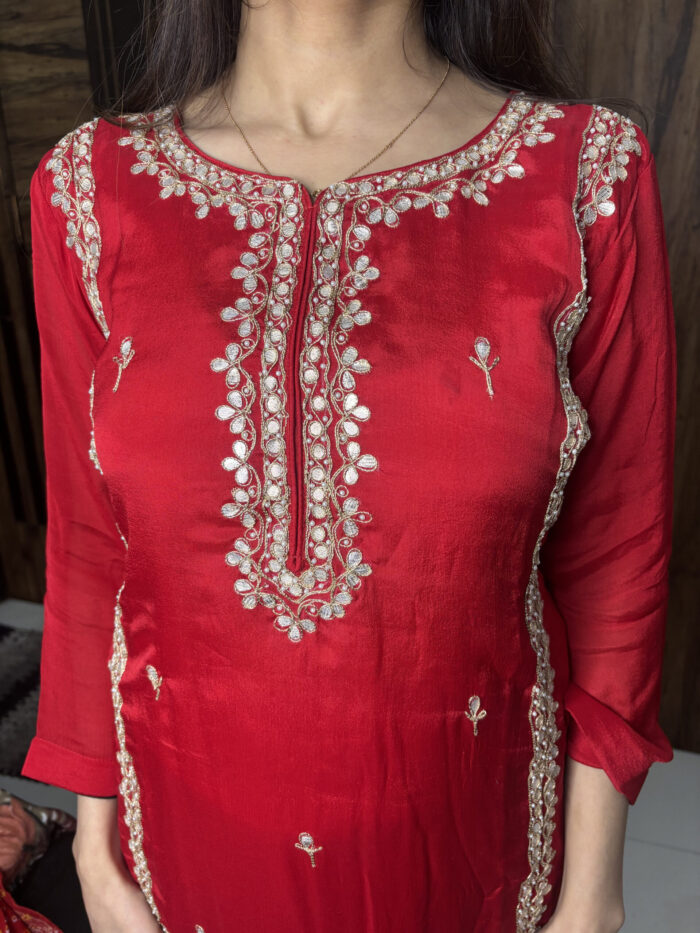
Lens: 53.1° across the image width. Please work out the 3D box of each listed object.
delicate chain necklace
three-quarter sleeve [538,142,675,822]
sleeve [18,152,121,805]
[{"bbox_3d":[-0.012,-0.220,0.463,0.152,0.105,0.115,1,10,8],"label":"delicate chain necklace"},{"bbox_3d":[0.180,0.018,0.485,0.100,0.435,0.125,-1,8,8],"label":"three-quarter sleeve"},{"bbox_3d":[-0.193,0.018,0.505,0.092,0.435,0.125,3,8,8],"label":"sleeve"}]

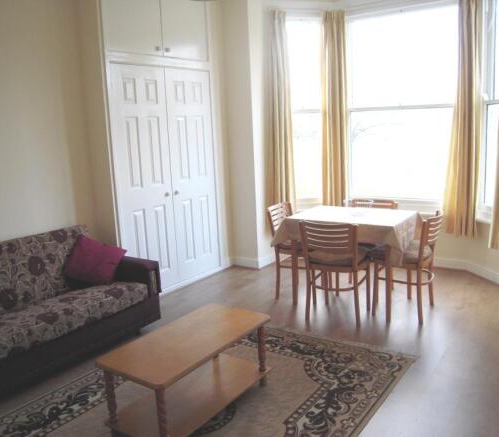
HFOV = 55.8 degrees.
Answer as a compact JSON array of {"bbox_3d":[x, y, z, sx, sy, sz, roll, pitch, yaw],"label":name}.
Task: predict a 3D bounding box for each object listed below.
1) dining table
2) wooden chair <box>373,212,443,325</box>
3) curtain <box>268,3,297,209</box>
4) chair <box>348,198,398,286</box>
[{"bbox_3d":[0.889,0.343,4.053,0.970,0.760,0.770,5,13,35],"label":"dining table"},{"bbox_3d":[1.251,0.360,3.734,0.460,0.810,0.460,4,13,33],"label":"wooden chair"},{"bbox_3d":[0.369,-0.980,5.111,0.310,2.360,0.150,-3,11,-1],"label":"curtain"},{"bbox_3d":[1.186,0.216,4.550,0.450,0.800,0.450,4,12,30],"label":"chair"}]

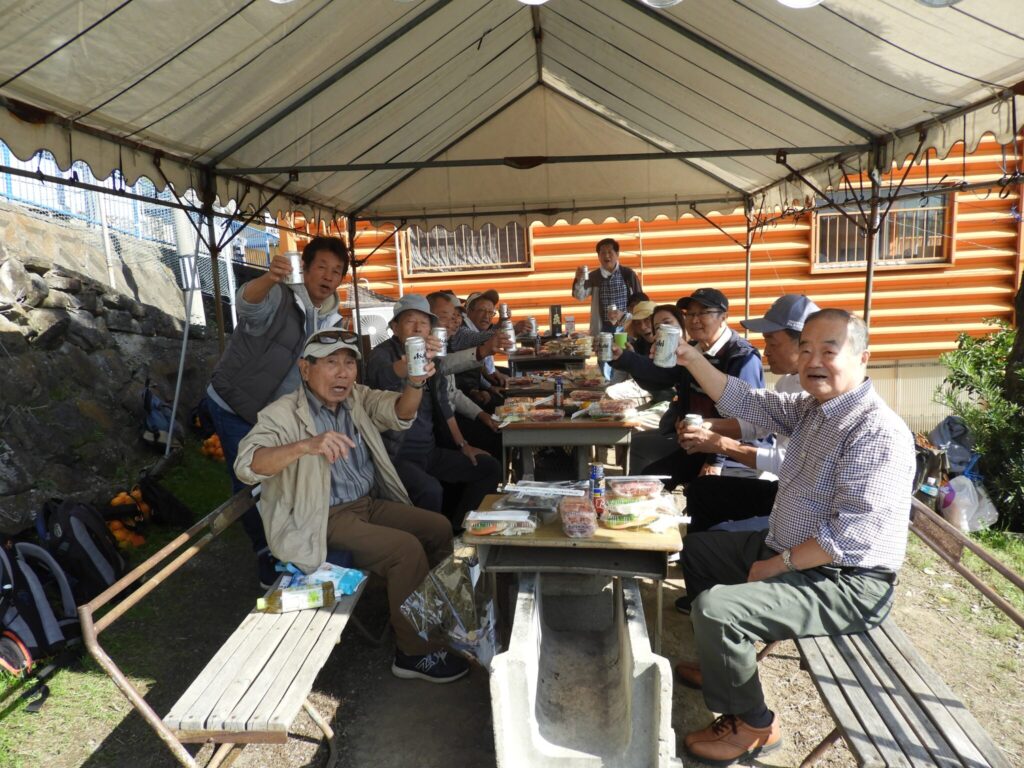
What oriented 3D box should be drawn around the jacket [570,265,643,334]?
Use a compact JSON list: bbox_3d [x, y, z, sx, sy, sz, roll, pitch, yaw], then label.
[{"bbox_3d":[0.738,-0.635,5.600,0.560,0.630,0.400,-1,9,6],"label":"jacket"}]

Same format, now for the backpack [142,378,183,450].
[{"bbox_3d":[-2.609,0.228,5.300,0.200,0.480,0.270,7,13,44],"label":"backpack"}]

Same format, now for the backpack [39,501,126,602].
[{"bbox_3d":[-1.984,0.778,3.280,0.310,0.460,0.250,-10,12,-36],"label":"backpack"}]

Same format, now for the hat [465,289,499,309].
[{"bbox_3d":[-0.193,-0.578,4.800,0.260,0.140,0.180,4,11,36],"label":"hat"}]

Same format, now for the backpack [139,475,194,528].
[{"bbox_3d":[-1.928,0.654,3.950,0.290,0.310,0.270,-9,11,-37],"label":"backpack"}]

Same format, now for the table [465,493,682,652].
[{"bbox_3d":[0.217,0.755,2.222,0.600,0.720,0.400,-1,10,11],"label":"table"}]

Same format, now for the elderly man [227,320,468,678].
[{"bbox_3d":[-0.528,0.451,2.507,0.622,1.288,0.622,6,13,41],"label":"elderly man"}]

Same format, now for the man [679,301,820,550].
[{"bbox_3d":[0.960,0.344,2.620,0.750,1.300,0.580,-1,9,7],"label":"man"}]

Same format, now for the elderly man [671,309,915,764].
[{"bbox_3d":[0.806,0.440,2.157,0.731,1.313,0.568,-5,10,-17],"label":"elderly man"}]

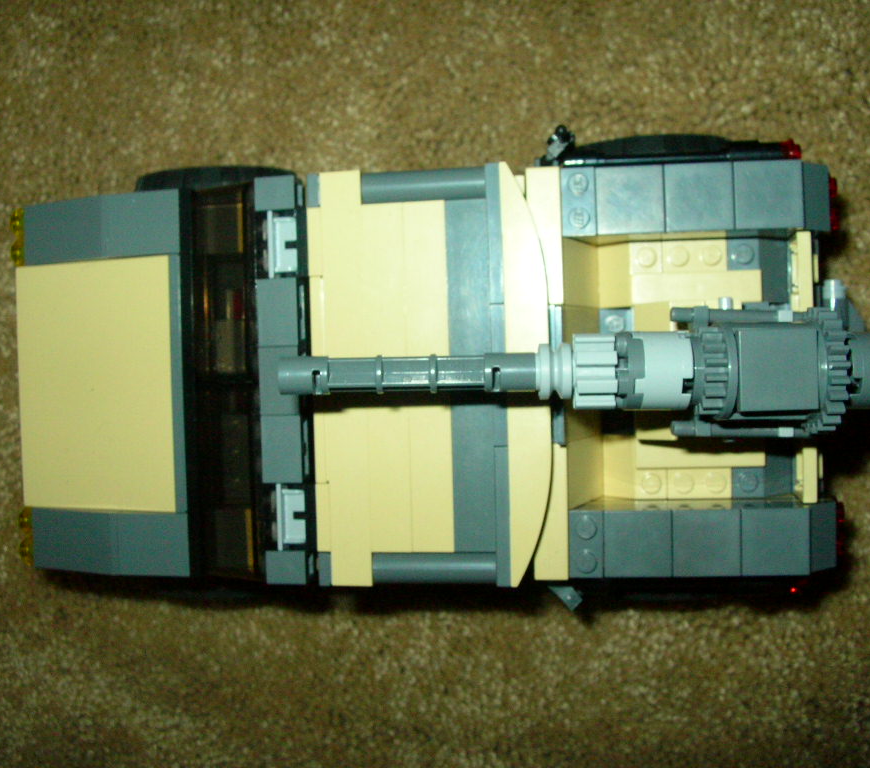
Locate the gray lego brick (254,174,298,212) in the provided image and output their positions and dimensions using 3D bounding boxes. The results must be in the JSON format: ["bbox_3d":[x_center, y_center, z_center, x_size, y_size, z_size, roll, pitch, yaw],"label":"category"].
[{"bbox_3d":[-0.037,-0.044,0.251,0.010,0.008,0.008,-1,91,9],"label":"gray lego brick"}]

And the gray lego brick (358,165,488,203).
[{"bbox_3d":[-0.002,-0.045,0.245,0.029,0.008,0.008,-1,91,9],"label":"gray lego brick"}]

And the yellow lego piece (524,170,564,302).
[{"bbox_3d":[0.026,-0.034,0.249,0.008,0.005,0.032,-1,91,2],"label":"yellow lego piece"}]

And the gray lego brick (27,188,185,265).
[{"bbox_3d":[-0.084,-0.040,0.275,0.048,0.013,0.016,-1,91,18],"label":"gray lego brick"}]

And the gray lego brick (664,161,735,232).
[{"bbox_3d":[0.061,-0.043,0.249,0.016,0.005,0.016,-1,91,2],"label":"gray lego brick"}]

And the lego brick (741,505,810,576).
[{"bbox_3d":[0.079,0.036,0.249,0.016,0.004,0.016,-1,91,1],"label":"lego brick"}]

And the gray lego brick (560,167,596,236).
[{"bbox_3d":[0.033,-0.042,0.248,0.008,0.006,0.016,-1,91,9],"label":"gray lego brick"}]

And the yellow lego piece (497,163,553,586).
[{"bbox_3d":[0.022,-0.002,0.243,0.011,0.007,0.096,-1,91,10],"label":"yellow lego piece"}]

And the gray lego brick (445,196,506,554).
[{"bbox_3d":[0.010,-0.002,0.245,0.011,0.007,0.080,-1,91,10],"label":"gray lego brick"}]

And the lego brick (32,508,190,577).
[{"bbox_3d":[-0.084,0.040,0.274,0.048,0.019,0.016,-1,91,1],"label":"lego brick"}]

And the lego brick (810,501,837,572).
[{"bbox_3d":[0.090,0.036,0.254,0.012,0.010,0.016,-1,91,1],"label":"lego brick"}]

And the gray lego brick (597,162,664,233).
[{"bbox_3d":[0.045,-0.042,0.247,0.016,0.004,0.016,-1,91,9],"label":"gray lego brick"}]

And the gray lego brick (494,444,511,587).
[{"bbox_3d":[0.015,0.030,0.246,0.003,0.007,0.032,-1,91,1],"label":"gray lego brick"}]

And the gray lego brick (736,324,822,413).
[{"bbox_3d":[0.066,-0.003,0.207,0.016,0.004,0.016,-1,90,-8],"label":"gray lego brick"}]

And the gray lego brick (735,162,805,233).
[{"bbox_3d":[0.077,-0.043,0.249,0.016,0.005,0.016,-1,91,2],"label":"gray lego brick"}]

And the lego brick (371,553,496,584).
[{"bbox_3d":[0.001,0.042,0.248,0.029,0.008,0.008,-1,91,10],"label":"lego brick"}]

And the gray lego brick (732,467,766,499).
[{"bbox_3d":[0.077,0.025,0.265,0.008,0.009,0.008,-1,91,2],"label":"gray lego brick"}]

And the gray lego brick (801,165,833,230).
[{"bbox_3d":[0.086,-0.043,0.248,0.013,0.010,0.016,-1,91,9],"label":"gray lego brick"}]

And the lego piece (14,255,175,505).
[{"bbox_3d":[-0.087,0.000,0.272,0.048,0.010,0.064,-1,91,9],"label":"lego piece"}]

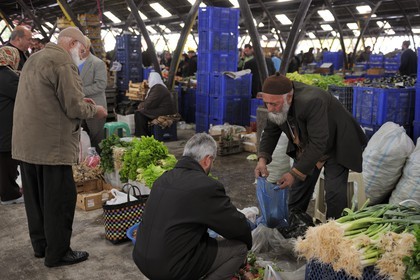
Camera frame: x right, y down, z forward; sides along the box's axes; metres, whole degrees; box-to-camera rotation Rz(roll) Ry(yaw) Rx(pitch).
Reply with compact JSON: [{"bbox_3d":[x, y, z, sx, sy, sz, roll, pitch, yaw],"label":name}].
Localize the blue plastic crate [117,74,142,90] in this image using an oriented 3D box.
[{"bbox_3d":[-1.687,-1.174,9.326,0.350,0.310,0.430,8,13,32],"label":"blue plastic crate"}]

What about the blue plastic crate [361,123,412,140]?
[{"bbox_3d":[1.925,-0.017,4.918,0.570,0.380,0.385,-6,13,-30],"label":"blue plastic crate"}]

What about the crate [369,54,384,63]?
[{"bbox_3d":[5.105,-2.484,13.575,0.440,0.220,0.360,5,12,25],"label":"crate"}]

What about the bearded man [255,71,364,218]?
[{"bbox_3d":[0.779,0.145,3.390,0.900,1.300,0.580,-8,14,-36],"label":"bearded man"}]

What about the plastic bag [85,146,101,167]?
[{"bbox_3d":[-1.219,0.182,4.618,0.170,0.200,0.160,0,11,0],"label":"plastic bag"}]

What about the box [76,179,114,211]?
[{"bbox_3d":[-1.095,0.538,4.280,0.330,0.160,0.260,-8,14,-37],"label":"box"}]

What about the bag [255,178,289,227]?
[{"bbox_3d":[0.523,0.521,3.696,0.260,0.420,0.170,2,11,10],"label":"bag"}]

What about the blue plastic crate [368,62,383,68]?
[{"bbox_3d":[5.882,-2.603,15.684,0.460,0.270,0.360,4,12,17],"label":"blue plastic crate"}]

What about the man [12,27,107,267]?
[{"bbox_3d":[-1.051,0.052,3.086,0.600,1.630,0.500,-5,12,-25],"label":"man"}]

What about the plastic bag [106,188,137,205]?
[{"bbox_3d":[-0.715,0.469,3.584,0.270,0.170,0.180,4,12,20],"label":"plastic bag"}]

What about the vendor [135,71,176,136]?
[{"bbox_3d":[-0.924,-0.592,7.477,0.670,1.150,0.480,3,11,14],"label":"vendor"}]

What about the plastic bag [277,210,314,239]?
[{"bbox_3d":[0.710,0.682,3.664,0.310,0.140,0.270,5,12,21],"label":"plastic bag"}]

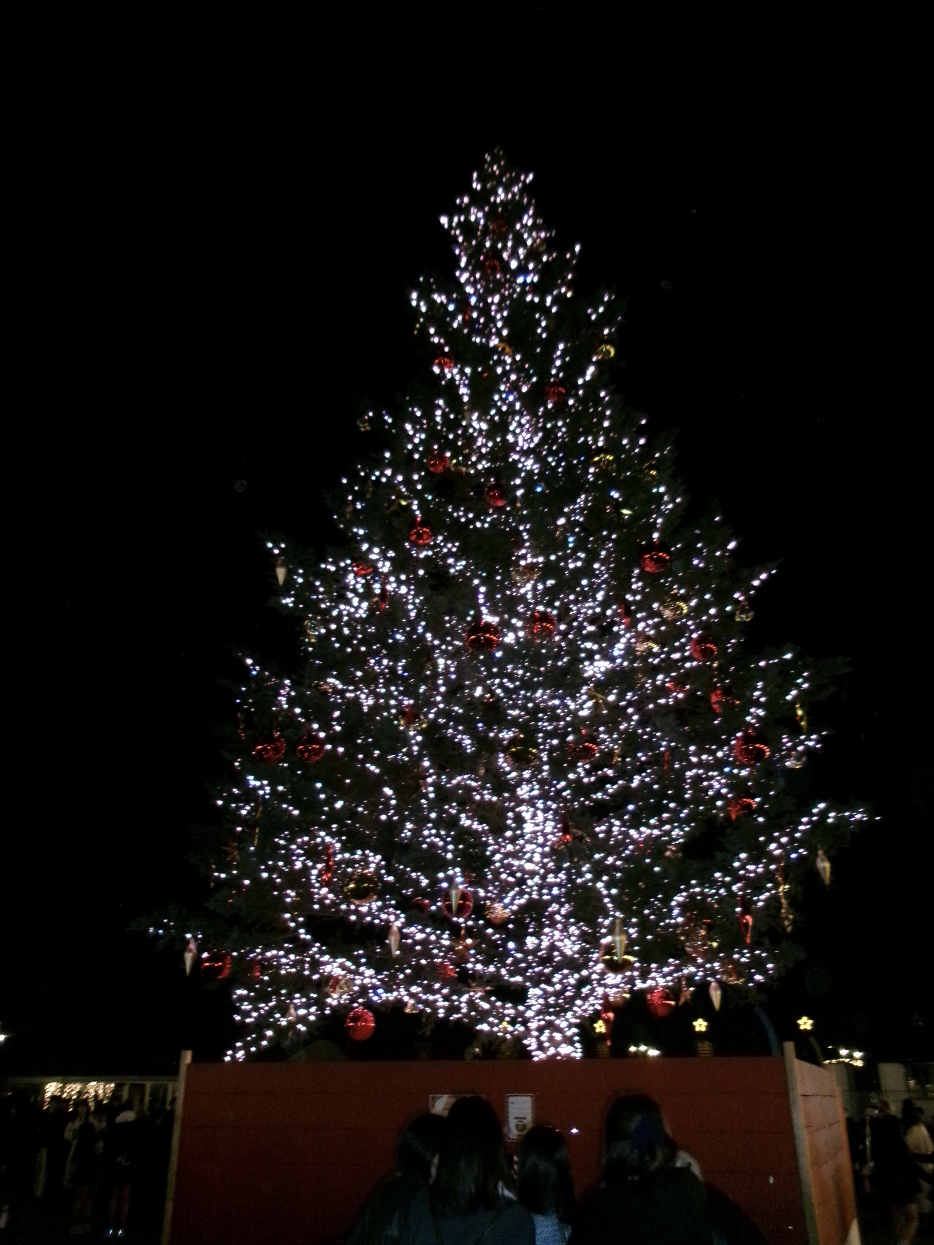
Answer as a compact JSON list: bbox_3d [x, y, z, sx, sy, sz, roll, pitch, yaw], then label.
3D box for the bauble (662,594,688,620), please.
[{"bbox_3d":[1.876,-0.136,9.079,0.237,0.232,0.237,0,-25,0],"label":"bauble"}]

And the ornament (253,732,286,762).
[{"bbox_3d":[-1.667,1.051,8.500,0.270,0.281,0.270,0,-25,0],"label":"ornament"}]

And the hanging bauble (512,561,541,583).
[{"bbox_3d":[0.518,-0.450,8.800,0.250,0.260,0.250,0,-25,0],"label":"hanging bauble"}]

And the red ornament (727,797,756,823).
[{"bbox_3d":[2.271,1.546,8.339,0.226,0.209,0.226,0,-25,0],"label":"red ornament"}]

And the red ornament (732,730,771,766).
[{"bbox_3d":[2.438,1.078,8.616,0.312,0.300,0.312,0,-25,0],"label":"red ornament"}]

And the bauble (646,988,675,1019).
[{"bbox_3d":[1.599,3.138,8.300,0.245,0.255,0.245,0,-25,0],"label":"bauble"}]

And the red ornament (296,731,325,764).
[{"bbox_3d":[-1.406,1.117,9.039,0.249,0.279,0.249,0,-25,0],"label":"red ornament"}]

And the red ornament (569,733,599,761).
[{"bbox_3d":[0.950,1.010,8.200,0.250,0.260,0.250,0,-25,0],"label":"red ornament"}]

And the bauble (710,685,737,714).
[{"bbox_3d":[2.240,0.671,8.800,0.250,0.260,0.250,0,-25,0],"label":"bauble"}]

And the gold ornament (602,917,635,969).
[{"bbox_3d":[1.147,2.439,7.641,0.236,0.391,0.236,0,-25,0],"label":"gold ornament"}]

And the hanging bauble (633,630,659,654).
[{"bbox_3d":[1.528,0.166,8.600,0.220,0.229,0.220,0,-25,0],"label":"hanging bauble"}]

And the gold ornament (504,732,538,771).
[{"bbox_3d":[0.435,1.030,8.050,0.255,0.265,0.255,0,-25,0],"label":"gold ornament"}]

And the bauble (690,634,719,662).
[{"bbox_3d":[2.082,0.222,8.854,0.248,0.248,0.248,0,-25,0],"label":"bauble"}]

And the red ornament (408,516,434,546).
[{"bbox_3d":[-0.445,-0.881,9.708,0.239,0.281,0.239,0,-25,0],"label":"red ornament"}]

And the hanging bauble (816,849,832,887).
[{"bbox_3d":[3.072,2.116,8.678,0.130,0.327,0.130,0,-25,0],"label":"hanging bauble"}]

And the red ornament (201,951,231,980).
[{"bbox_3d":[-2.218,3.034,8.900,0.270,0.281,0.270,0,-25,0],"label":"red ornament"}]

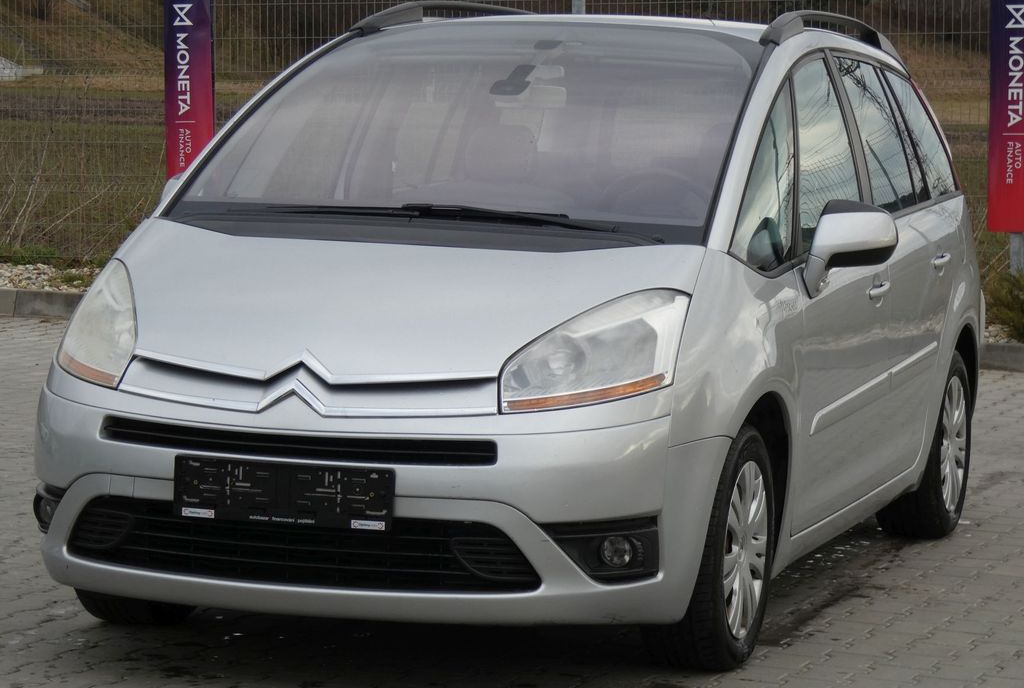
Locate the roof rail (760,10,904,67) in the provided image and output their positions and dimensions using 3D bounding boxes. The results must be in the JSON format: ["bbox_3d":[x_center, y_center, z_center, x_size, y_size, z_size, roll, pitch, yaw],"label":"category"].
[{"bbox_3d":[0.992,-0.917,9.920,0.100,0.155,2.050,3,5,18],"label":"roof rail"}]

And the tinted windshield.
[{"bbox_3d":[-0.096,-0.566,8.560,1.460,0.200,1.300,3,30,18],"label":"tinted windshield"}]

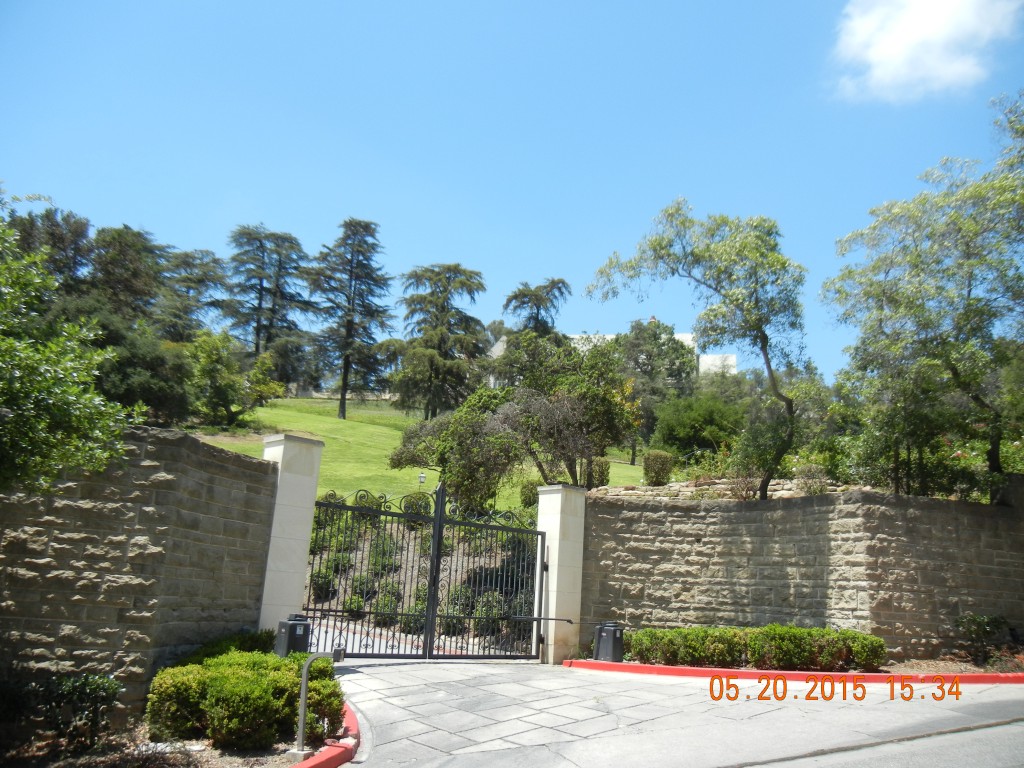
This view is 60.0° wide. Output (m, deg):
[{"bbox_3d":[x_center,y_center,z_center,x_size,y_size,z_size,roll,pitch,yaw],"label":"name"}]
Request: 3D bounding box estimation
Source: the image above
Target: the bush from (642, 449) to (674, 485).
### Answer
[{"bbox_3d":[3.360,1.948,20.356,0.724,0.854,0.724,1,-14,9],"label":"bush"}]

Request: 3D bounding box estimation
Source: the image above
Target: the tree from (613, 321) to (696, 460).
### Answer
[{"bbox_3d":[7.176,0.208,44.684,4.170,7.349,4.170,1,-14,9],"label":"tree"}]

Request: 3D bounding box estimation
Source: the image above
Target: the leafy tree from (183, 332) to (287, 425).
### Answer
[{"bbox_3d":[-13.728,-0.297,43.917,4.719,4.814,4.719,8,-14,-17],"label":"leafy tree"}]

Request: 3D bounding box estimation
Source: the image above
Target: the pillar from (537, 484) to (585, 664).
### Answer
[{"bbox_3d":[0.829,3.458,16.187,0.650,3.120,0.650,15,-18,-39],"label":"pillar"}]

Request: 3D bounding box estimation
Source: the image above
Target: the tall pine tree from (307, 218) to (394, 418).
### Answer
[{"bbox_3d":[-12.661,-5.334,69.691,6.791,16.253,6.791,6,-14,-11],"label":"tall pine tree"}]

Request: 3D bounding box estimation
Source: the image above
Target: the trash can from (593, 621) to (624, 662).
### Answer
[{"bbox_3d":[1.675,4.470,15.406,0.320,0.740,0.400,15,-18,-39],"label":"trash can"}]

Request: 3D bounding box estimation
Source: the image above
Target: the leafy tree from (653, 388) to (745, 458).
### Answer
[{"bbox_3d":[9.660,2.046,45.971,4.700,3.700,4.200,1,-14,12],"label":"leafy tree"}]

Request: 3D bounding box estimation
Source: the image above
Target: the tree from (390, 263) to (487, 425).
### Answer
[{"bbox_3d":[-6.547,-3.786,79.056,8.200,13.600,7.800,5,-14,-5],"label":"tree"}]

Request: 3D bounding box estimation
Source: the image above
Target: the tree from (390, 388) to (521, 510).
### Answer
[{"bbox_3d":[-1.441,1.710,22.660,3.303,3.261,3.200,4,-13,-3],"label":"tree"}]

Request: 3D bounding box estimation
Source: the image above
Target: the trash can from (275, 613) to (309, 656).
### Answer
[{"bbox_3d":[-3.017,3.499,12.226,0.320,0.740,0.400,15,-18,-39],"label":"trash can"}]

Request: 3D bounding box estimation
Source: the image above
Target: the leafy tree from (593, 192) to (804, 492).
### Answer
[{"bbox_3d":[3.471,-0.758,16.511,3.705,5.841,3.400,1,-14,12],"label":"leafy tree"}]

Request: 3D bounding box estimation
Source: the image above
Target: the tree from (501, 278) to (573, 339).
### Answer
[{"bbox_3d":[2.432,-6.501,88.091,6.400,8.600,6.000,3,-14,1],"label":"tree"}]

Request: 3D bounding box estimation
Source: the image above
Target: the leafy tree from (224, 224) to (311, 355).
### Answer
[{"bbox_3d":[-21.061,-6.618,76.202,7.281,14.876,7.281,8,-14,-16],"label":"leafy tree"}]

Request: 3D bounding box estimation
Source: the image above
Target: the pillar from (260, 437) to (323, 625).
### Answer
[{"bbox_3d":[-3.370,2.379,12.939,0.640,3.170,0.640,14,-17,-38],"label":"pillar"}]

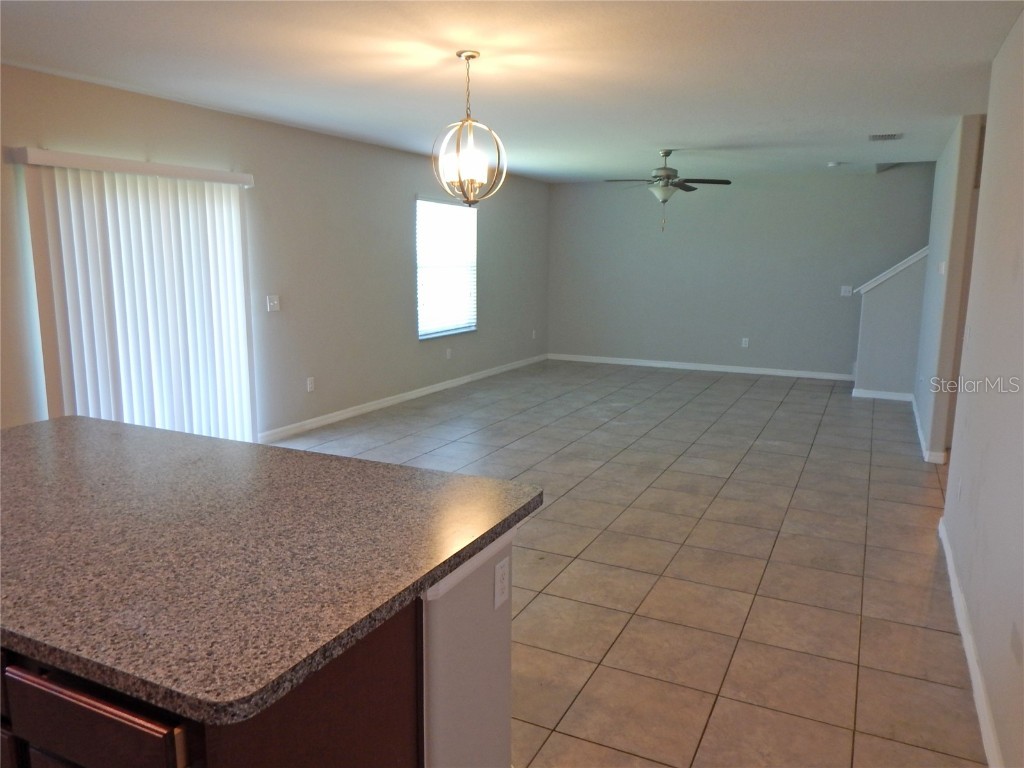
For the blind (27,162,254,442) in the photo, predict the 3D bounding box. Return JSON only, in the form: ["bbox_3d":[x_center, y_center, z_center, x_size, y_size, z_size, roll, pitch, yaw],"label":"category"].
[{"bbox_3d":[-2.453,-0.381,5.168,0.090,2.100,1.690,5,11,26],"label":"blind"}]

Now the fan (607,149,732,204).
[{"bbox_3d":[1.522,-2.060,7.373,1.300,0.520,1.300,5,11,26],"label":"fan"}]

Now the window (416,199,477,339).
[{"bbox_3d":[-0.774,-1.346,8.712,0.100,1.528,1.343,5,11,26],"label":"window"}]

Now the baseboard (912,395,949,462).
[{"bbox_3d":[3.985,0.365,7.116,0.130,0.100,2.829,5,11,26],"label":"baseboard"}]

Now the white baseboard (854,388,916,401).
[{"bbox_3d":[4.283,0.123,8.537,0.621,0.090,0.020,5,11,26],"label":"white baseboard"}]

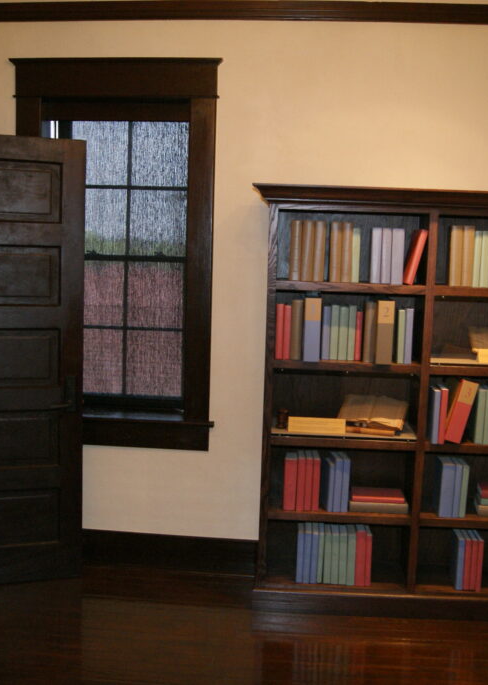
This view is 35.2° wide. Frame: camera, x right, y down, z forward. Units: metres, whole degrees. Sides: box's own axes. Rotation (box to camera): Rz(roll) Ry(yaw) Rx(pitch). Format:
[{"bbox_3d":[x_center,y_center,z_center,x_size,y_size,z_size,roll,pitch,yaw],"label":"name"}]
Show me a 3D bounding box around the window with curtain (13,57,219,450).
[{"bbox_3d":[-0.637,-0.416,3.768,1.014,1.879,0.142,2,6,3],"label":"window with curtain"}]

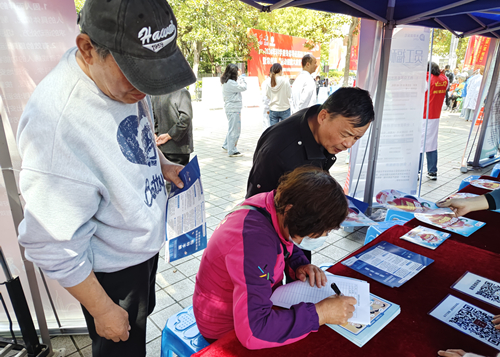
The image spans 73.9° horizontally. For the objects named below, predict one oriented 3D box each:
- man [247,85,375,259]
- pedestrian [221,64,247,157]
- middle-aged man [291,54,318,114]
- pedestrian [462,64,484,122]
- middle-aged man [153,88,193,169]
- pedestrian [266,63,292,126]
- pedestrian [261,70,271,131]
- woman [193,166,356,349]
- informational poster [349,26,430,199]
[{"bbox_3d":[0.229,0.257,1.587,0.640,1.350,0.530,14,22,40],"label":"man"},{"bbox_3d":[-0.301,-1.215,6.053,0.450,1.640,0.450,-2,17,-8],"label":"pedestrian"},{"bbox_3d":[0.779,-0.927,4.887,0.360,1.710,0.500,-6,17,-19],"label":"middle-aged man"},{"bbox_3d":[6.599,-2.502,9.896,0.500,1.620,0.400,4,17,14],"label":"pedestrian"},{"bbox_3d":[-0.761,-0.329,3.083,0.520,1.660,0.380,8,18,24],"label":"middle-aged man"},{"bbox_3d":[0.559,-1.199,5.954,0.470,1.630,0.350,5,17,17],"label":"pedestrian"},{"bbox_3d":[0.499,-1.474,6.863,0.480,1.640,0.340,8,18,24],"label":"pedestrian"},{"bbox_3d":[0.058,0.505,1.223,0.670,1.090,0.540,9,18,27],"label":"woman"},{"bbox_3d":[1.441,-0.610,3.519,0.770,1.860,0.200,-3,14,-10],"label":"informational poster"}]

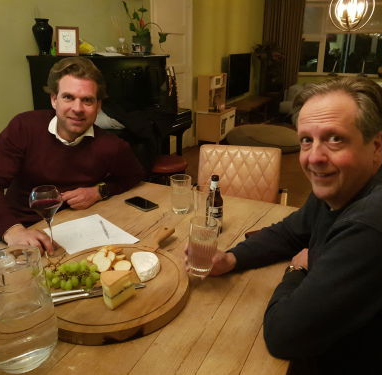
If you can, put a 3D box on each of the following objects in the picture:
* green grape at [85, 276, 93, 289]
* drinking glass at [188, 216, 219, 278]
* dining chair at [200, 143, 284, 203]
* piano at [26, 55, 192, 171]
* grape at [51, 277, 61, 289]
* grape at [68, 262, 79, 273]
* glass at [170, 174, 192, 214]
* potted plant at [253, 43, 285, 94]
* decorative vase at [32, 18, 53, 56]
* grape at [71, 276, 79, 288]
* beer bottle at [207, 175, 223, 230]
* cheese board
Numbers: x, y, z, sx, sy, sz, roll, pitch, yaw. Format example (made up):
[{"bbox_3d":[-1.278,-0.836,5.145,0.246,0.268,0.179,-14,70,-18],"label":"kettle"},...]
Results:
[{"bbox_3d":[-0.259,0.240,0.945,0.020,0.026,0.021,-4,20,-11],"label":"green grape"},{"bbox_3d":[0.033,0.169,1.056,0.081,0.147,0.081,3,18,-1],"label":"drinking glass"},{"bbox_3d":[0.234,0.243,2.076,0.530,0.860,0.580,5,19,13],"label":"dining chair"},{"bbox_3d":[-0.605,-0.496,3.496,0.640,1.330,1.500,9,20,23],"label":"piano"},{"bbox_3d":[-0.344,0.241,0.950,0.023,0.025,0.023,-4,20,-11],"label":"grape"},{"bbox_3d":[-0.312,0.213,0.996,0.023,0.023,0.023,0,19,0],"label":"grape"},{"bbox_3d":[-0.037,0.029,1.482,0.081,0.142,0.081,0,19,0],"label":"glass"},{"bbox_3d":[1.779,-2.732,8.600,0.740,1.140,0.700,4,20,11],"label":"potted plant"},{"bbox_3d":[-1.150,-1.161,2.900,0.157,0.272,0.157,8,21,22],"label":"decorative vase"},{"bbox_3d":[-0.294,0.240,0.945,0.020,0.026,0.021,-4,20,-11],"label":"grape"},{"bbox_3d":[0.083,0.054,1.309,0.061,0.208,0.061,0,19,0],"label":"beer bottle"},{"bbox_3d":[-0.170,0.232,1.057,0.402,0.030,0.576,8,20,22],"label":"cheese board"}]

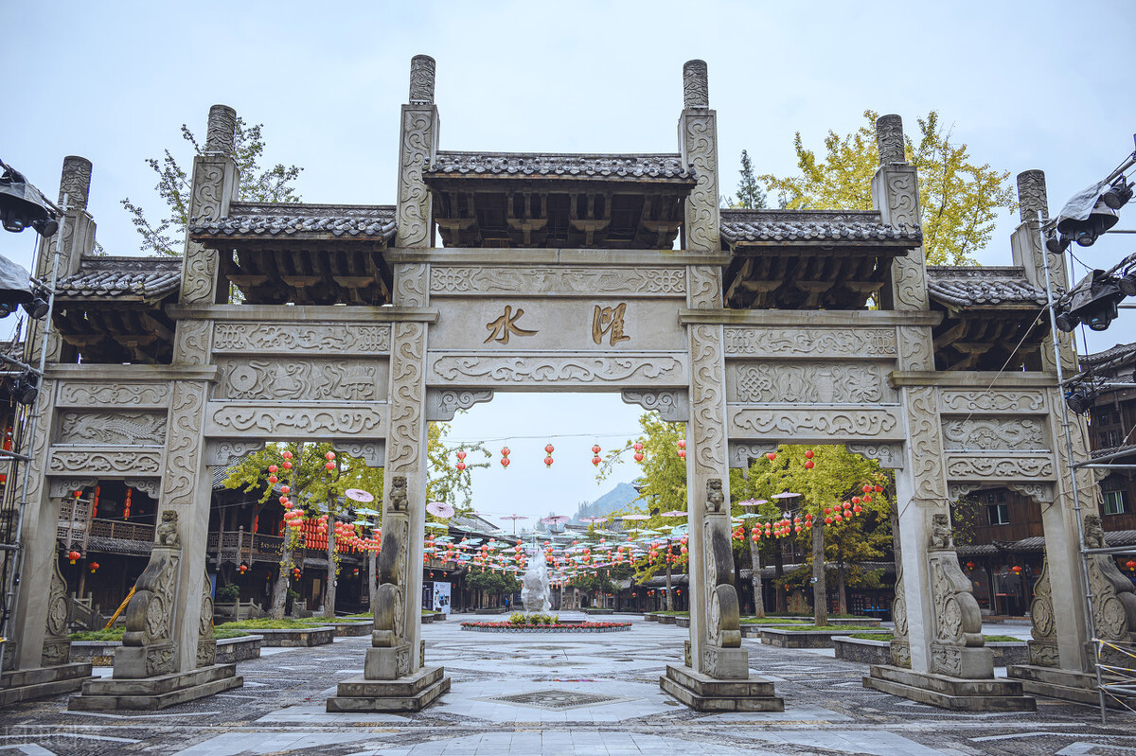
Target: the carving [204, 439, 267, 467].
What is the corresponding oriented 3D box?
[{"bbox_3d":[-4.894,1.103,13.533,0.831,0.408,0.133,0,-13,-1],"label":"carving"}]

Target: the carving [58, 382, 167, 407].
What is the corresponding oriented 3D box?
[{"bbox_3d":[-6.728,0.253,13.571,1.515,0.335,0.130,0,-14,-1],"label":"carving"}]

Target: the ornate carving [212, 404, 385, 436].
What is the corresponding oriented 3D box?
[{"bbox_3d":[-4.019,0.634,13.612,2.631,0.513,0.160,0,-14,-1],"label":"ornate carving"}]

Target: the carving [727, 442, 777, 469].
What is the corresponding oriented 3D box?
[{"bbox_3d":[2.775,1.183,13.800,0.742,0.401,0.160,0,-14,-1],"label":"carving"}]

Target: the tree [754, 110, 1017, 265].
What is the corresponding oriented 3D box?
[{"bbox_3d":[9.056,-0.510,24.532,7.300,14.450,7.200,0,-14,-1],"label":"tree"}]

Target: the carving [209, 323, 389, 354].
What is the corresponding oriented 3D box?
[{"bbox_3d":[-4.017,-0.601,13.836,2.612,0.448,0.130,0,-14,-1],"label":"carving"}]

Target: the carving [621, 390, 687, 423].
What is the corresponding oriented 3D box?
[{"bbox_3d":[1.318,0.419,13.848,1.017,0.494,0.133,0,-13,-1],"label":"carving"}]

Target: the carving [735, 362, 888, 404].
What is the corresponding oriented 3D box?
[{"bbox_3d":[3.738,0.080,14.093,2.424,0.672,0.140,0,-14,-1],"label":"carving"}]

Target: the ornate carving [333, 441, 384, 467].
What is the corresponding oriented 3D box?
[{"bbox_3d":[-3.105,1.159,13.678,0.757,0.398,0.160,0,-14,-1],"label":"ornate carving"}]

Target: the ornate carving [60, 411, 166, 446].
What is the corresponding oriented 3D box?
[{"bbox_3d":[-6.772,0.747,13.606,1.501,0.482,0.130,0,-14,-1],"label":"ornate carving"}]

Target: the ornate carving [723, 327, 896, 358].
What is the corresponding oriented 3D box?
[{"bbox_3d":[3.691,-0.535,13.990,2.588,0.424,0.130,0,-14,-1],"label":"ornate carving"}]

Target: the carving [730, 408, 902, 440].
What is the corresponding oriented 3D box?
[{"bbox_3d":[3.713,0.691,13.766,2.637,0.505,0.160,0,-14,-1],"label":"carving"}]

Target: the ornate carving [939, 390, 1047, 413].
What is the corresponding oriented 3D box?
[{"bbox_3d":[6.431,0.376,13.903,1.648,0.352,0.160,0,-14,-1],"label":"ornate carving"}]

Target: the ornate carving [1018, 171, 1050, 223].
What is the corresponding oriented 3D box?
[{"bbox_3d":[7.483,-2.820,14.750,0.398,0.954,0.398,0,-13,-1],"label":"ornate carving"}]

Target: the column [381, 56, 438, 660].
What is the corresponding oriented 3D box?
[{"bbox_3d":[-2.390,-0.530,13.965,0.542,9.611,0.534,0,-13,-1],"label":"column"}]

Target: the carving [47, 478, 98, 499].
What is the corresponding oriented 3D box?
[{"bbox_3d":[-7.177,1.609,13.357,0.642,0.295,0.133,0,-13,-1],"label":"carving"}]

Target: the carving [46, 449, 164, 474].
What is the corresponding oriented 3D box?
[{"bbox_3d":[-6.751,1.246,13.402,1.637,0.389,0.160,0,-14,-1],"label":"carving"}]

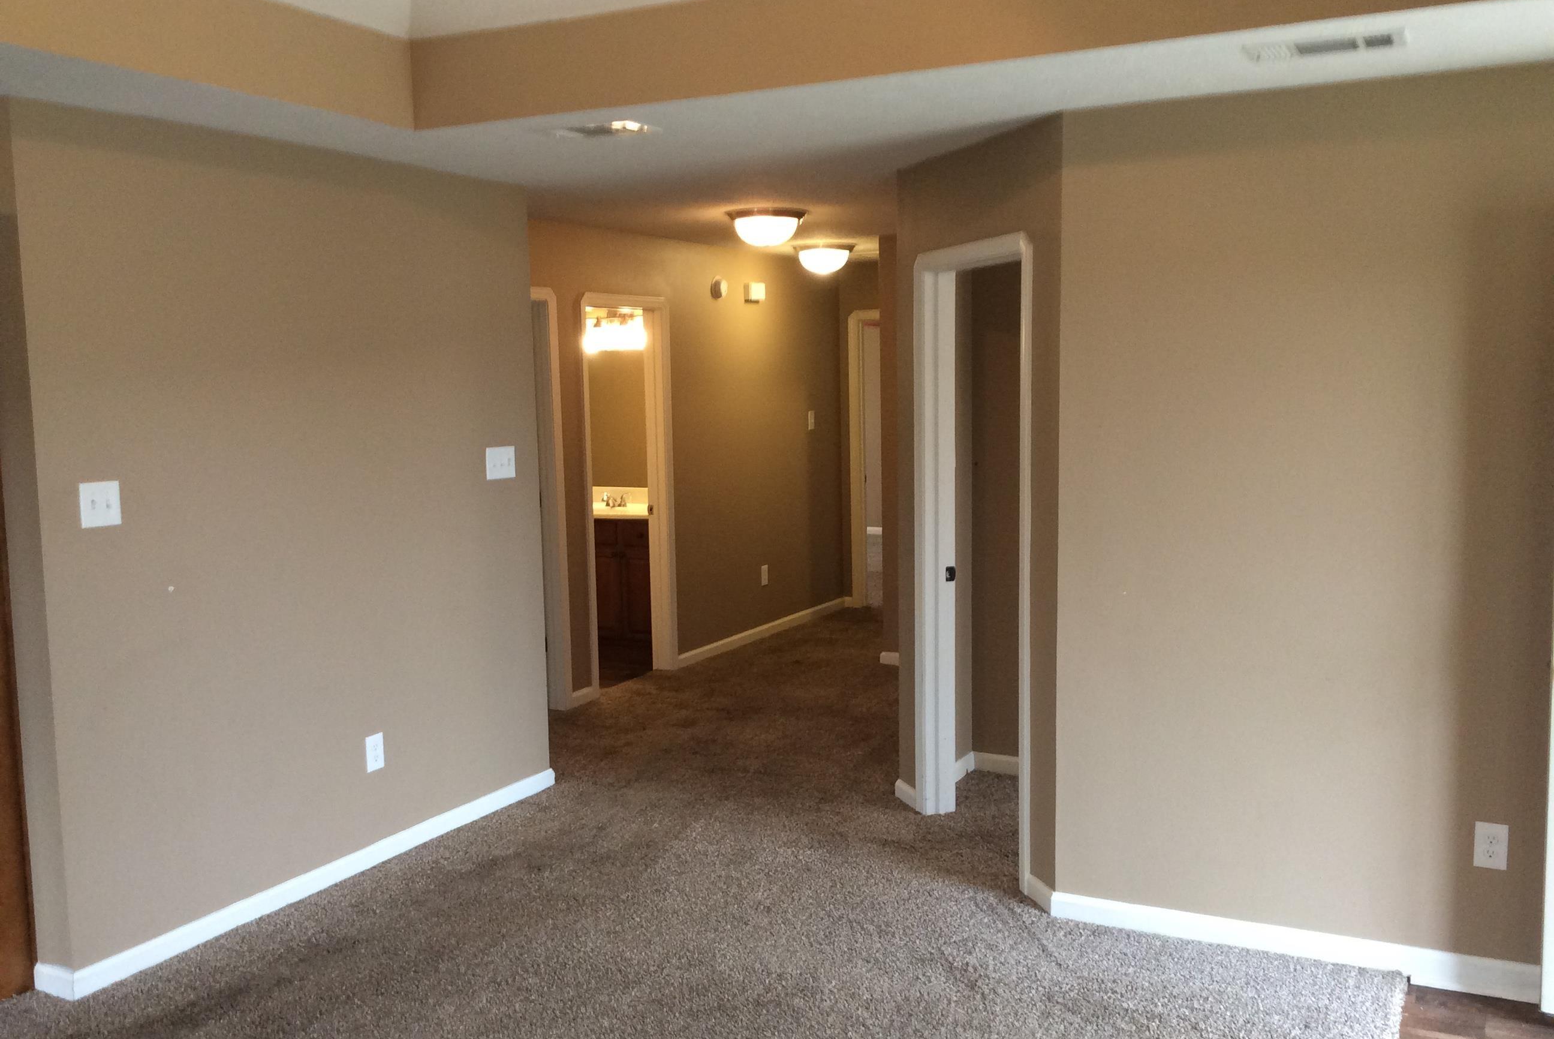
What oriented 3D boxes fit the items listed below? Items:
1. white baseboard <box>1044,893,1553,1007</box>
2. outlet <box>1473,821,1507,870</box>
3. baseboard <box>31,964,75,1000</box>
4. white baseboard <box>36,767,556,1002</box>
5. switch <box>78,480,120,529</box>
[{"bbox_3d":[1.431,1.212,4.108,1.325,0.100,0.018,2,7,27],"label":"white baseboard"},{"bbox_3d":[1.909,0.873,3.833,0.079,0.122,0.010,2,7,27],"label":"outlet"},{"bbox_3d":[-2.001,1.275,3.956,0.175,0.080,0.018,2,7,27],"label":"baseboard"},{"bbox_3d":[-1.416,1.167,4.911,0.020,0.082,2.250,2,7,27],"label":"white baseboard"},{"bbox_3d":[-1.859,-0.041,3.951,0.010,0.122,0.123,2,7,27],"label":"switch"}]

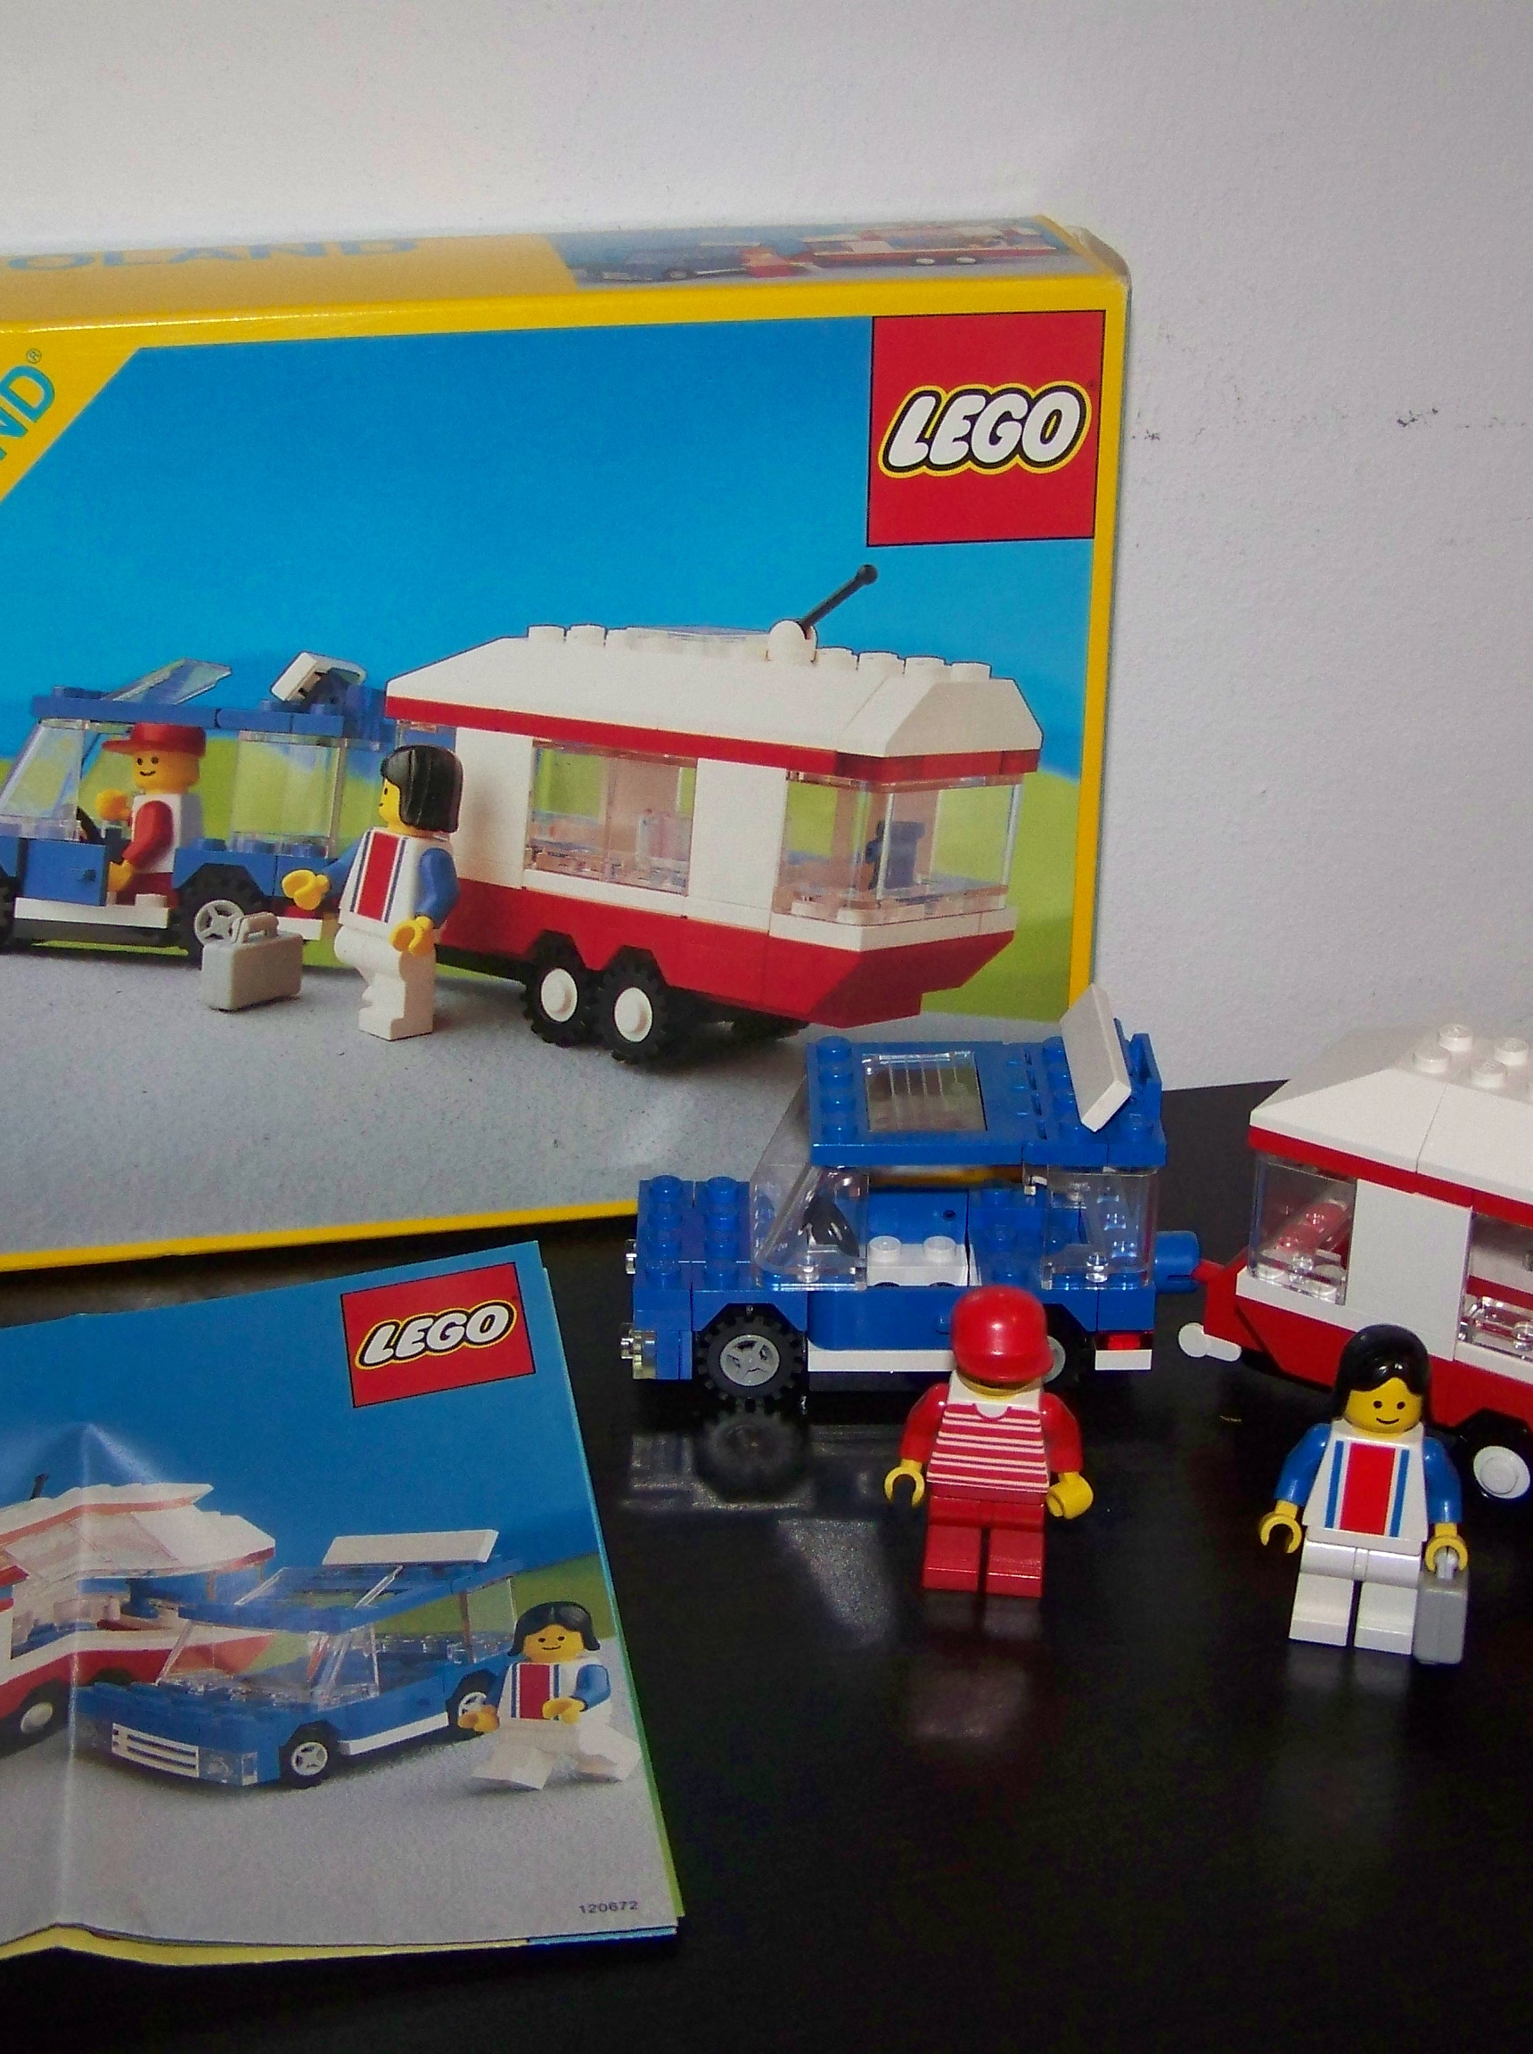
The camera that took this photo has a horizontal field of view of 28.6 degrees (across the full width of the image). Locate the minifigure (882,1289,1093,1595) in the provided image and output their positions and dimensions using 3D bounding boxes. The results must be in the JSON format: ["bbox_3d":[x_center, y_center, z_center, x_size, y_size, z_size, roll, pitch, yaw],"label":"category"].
[{"bbox_3d":[0.028,0.052,0.377,0.027,0.042,0.015,4,25,8],"label":"minifigure"}]

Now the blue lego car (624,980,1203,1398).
[{"bbox_3d":[0.021,0.025,0.428,0.082,0.050,0.034,0,25,0],"label":"blue lego car"}]

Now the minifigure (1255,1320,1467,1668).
[{"bbox_3d":[0.074,0.057,0.366,0.026,0.042,0.016,6,26,12],"label":"minifigure"}]

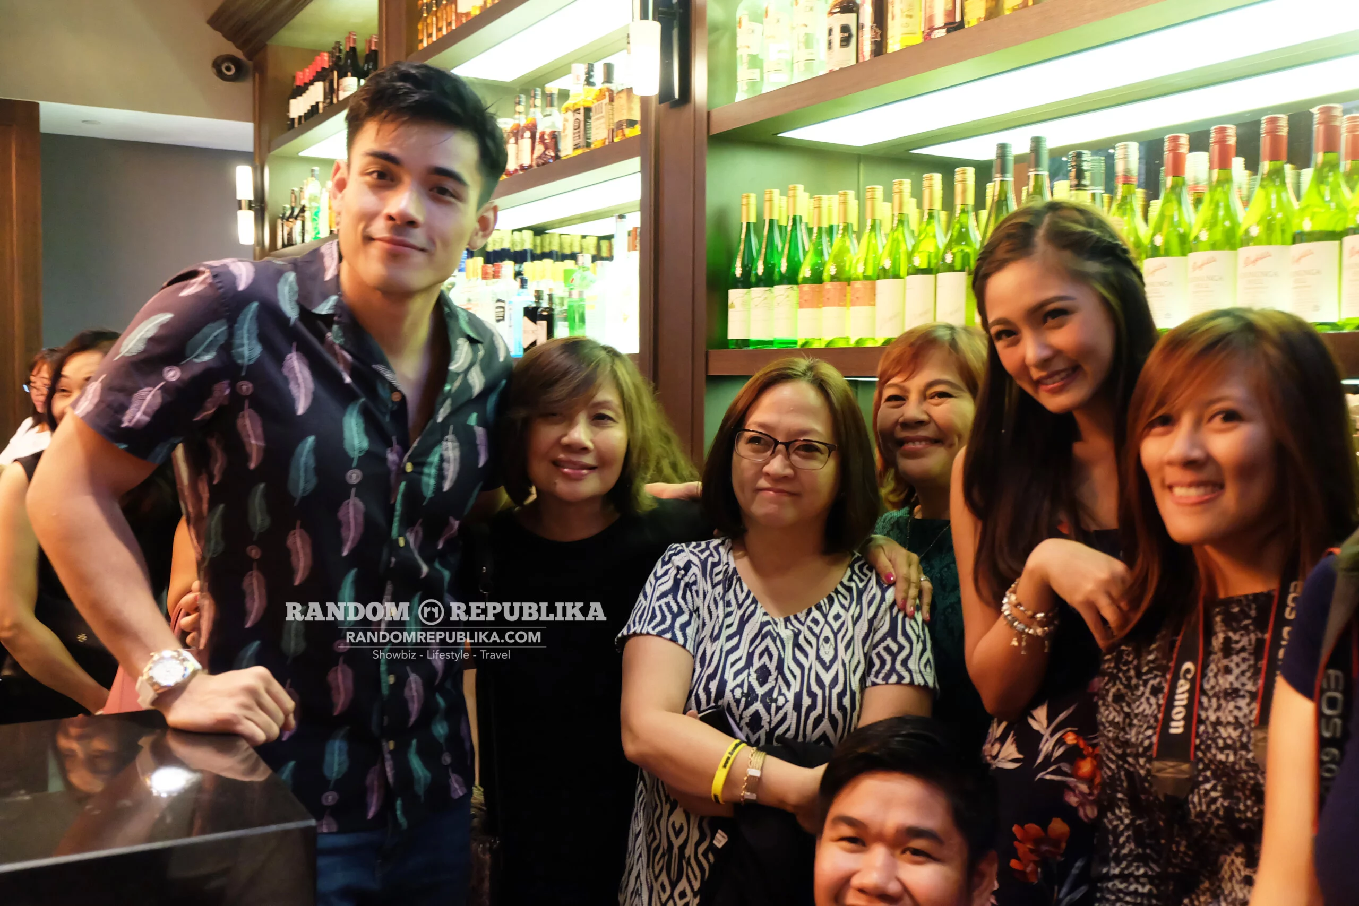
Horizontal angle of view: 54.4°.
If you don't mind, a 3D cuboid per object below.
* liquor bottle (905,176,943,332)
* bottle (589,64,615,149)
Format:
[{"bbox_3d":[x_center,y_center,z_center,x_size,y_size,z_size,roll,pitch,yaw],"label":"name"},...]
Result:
[{"bbox_3d":[0.440,-0.338,2.317,0.082,0.301,0.082,-1,3,-30],"label":"liquor bottle"},{"bbox_3d":[-0.183,-0.875,3.376,0.064,0.233,0.092,-1,3,-30],"label":"bottle"}]

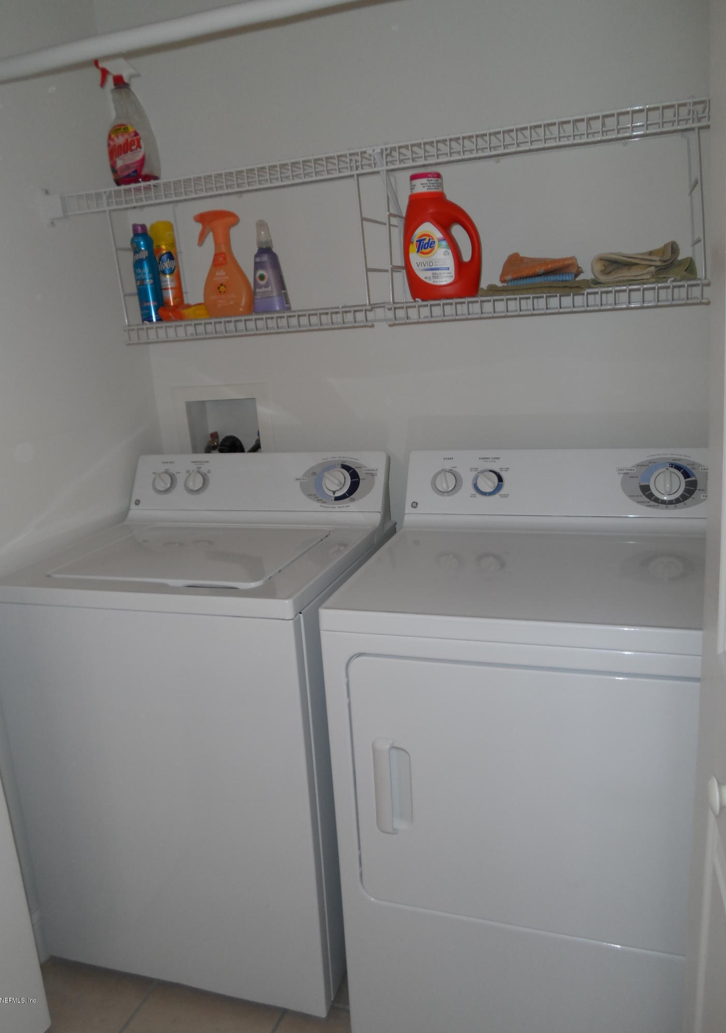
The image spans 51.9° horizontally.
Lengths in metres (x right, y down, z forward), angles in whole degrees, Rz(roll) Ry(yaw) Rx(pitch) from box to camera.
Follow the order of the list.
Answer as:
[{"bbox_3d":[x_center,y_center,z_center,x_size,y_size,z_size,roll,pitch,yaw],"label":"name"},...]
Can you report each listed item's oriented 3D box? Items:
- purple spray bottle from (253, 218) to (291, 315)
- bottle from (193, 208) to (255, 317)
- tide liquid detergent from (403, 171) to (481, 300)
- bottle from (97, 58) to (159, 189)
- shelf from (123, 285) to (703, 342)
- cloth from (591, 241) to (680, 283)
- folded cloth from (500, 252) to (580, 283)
[{"bbox_3d":[-0.208,-0.571,1.705,0.090,0.200,0.063,0,15,16],"label":"purple spray bottle"},{"bbox_3d":[-0.313,-0.589,1.736,0.135,0.235,0.068,-2,15,7],"label":"bottle"},{"bbox_3d":[0.172,-0.593,1.576,0.160,0.260,0.092,-1,15,12],"label":"tide liquid detergent"},{"bbox_3d":[-0.526,-0.883,1.678,0.117,0.260,0.066,-2,15,7],"label":"bottle"},{"bbox_3d":[0.082,-0.460,1.686,1.271,0.045,0.305,1,15,19],"label":"shelf"},{"bbox_3d":[0.540,-0.503,1.483,0.157,0.070,0.190,1,15,19],"label":"cloth"},{"bbox_3d":[0.364,-0.514,1.542,0.153,0.060,0.180,1,15,19],"label":"folded cloth"}]

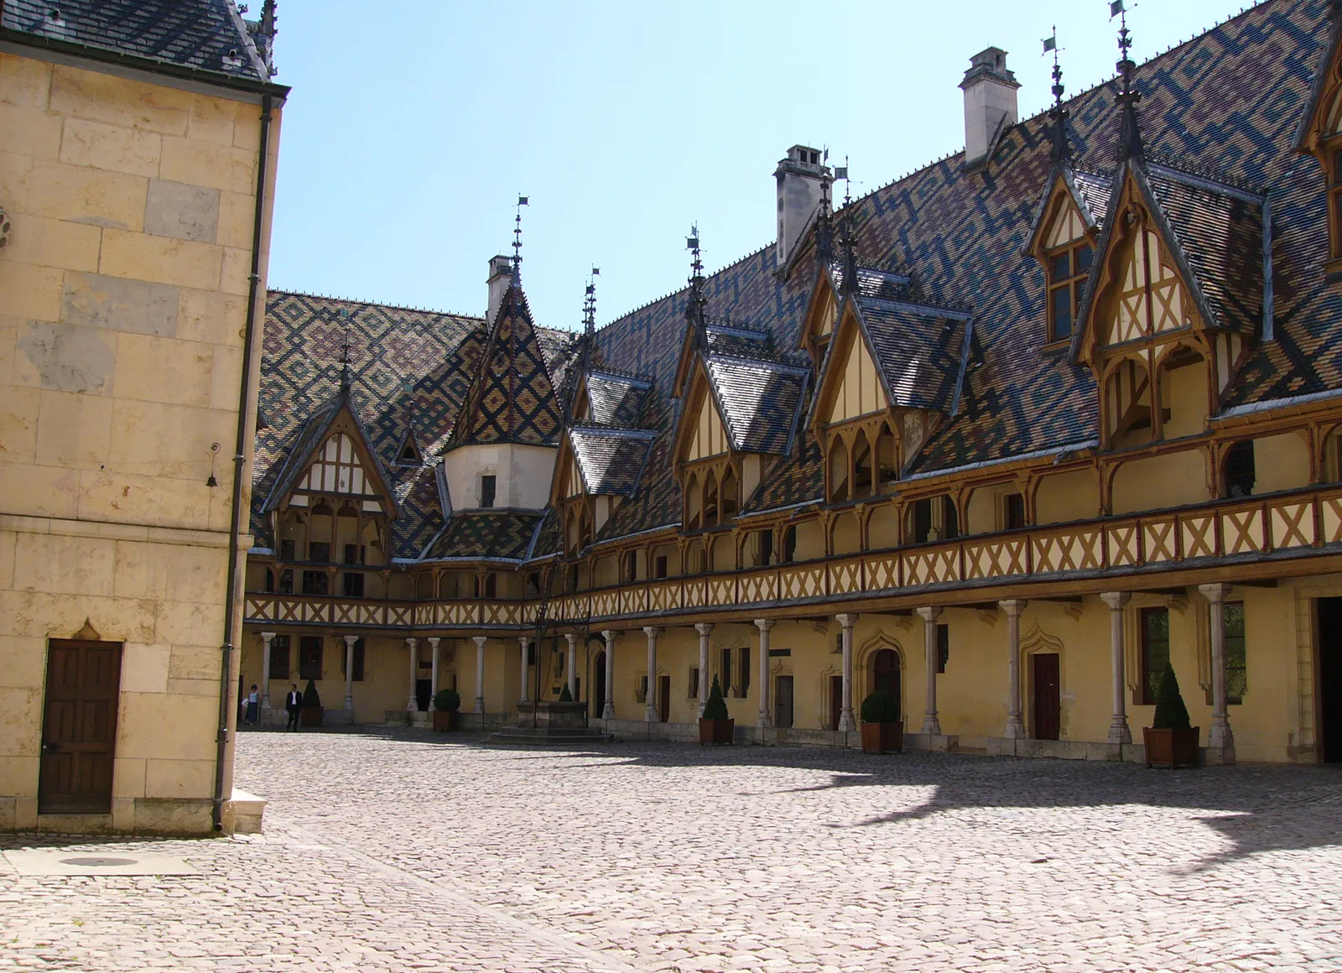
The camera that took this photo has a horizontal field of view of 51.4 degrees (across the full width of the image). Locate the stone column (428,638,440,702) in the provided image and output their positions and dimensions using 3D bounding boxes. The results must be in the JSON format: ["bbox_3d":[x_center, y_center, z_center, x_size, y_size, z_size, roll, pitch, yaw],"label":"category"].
[{"bbox_3d":[-10.635,8.470,62.668,0.510,3.250,0.510,6,-10,-28],"label":"stone column"}]

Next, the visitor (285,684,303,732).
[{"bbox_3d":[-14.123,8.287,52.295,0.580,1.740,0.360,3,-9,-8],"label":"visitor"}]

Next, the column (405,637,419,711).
[{"bbox_3d":[-11.739,8.567,63.450,0.510,3.250,0.510,6,-10,-28],"label":"column"}]

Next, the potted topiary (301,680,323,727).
[{"bbox_3d":[-14.342,8.667,55.778,0.780,1.940,0.780,4,-9,-18],"label":"potted topiary"}]

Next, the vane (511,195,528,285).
[{"bbox_3d":[-7.056,-11.448,64.787,0.750,4.400,0.420,1,-9,0],"label":"vane"}]

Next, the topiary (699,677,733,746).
[{"bbox_3d":[1.415,6.876,43.000,0.770,2.125,0.770,6,-10,-28],"label":"topiary"}]

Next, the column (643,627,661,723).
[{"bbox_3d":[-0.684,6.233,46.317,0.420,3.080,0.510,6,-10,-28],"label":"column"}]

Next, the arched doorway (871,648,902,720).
[{"bbox_3d":[6.019,5.808,38.993,0.300,2.550,1.280,6,-10,-28],"label":"arched doorway"}]

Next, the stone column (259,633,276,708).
[{"bbox_3d":[-17.409,7.959,60.249,0.510,3.250,0.510,6,-10,-28],"label":"stone column"}]

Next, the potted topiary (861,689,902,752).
[{"bbox_3d":[5.262,5.871,34.800,0.870,1.520,0.870,6,-10,-28],"label":"potted topiary"}]

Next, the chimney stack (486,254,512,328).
[{"bbox_3d":[-9.330,-10.484,76.200,1.000,4.201,1.400,6,-10,-28],"label":"chimney stack"}]

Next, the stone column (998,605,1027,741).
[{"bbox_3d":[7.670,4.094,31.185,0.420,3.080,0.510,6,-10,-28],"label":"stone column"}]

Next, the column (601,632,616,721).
[{"bbox_3d":[-2.323,7.098,52.585,0.510,3.250,0.510,1,-9,0],"label":"column"}]

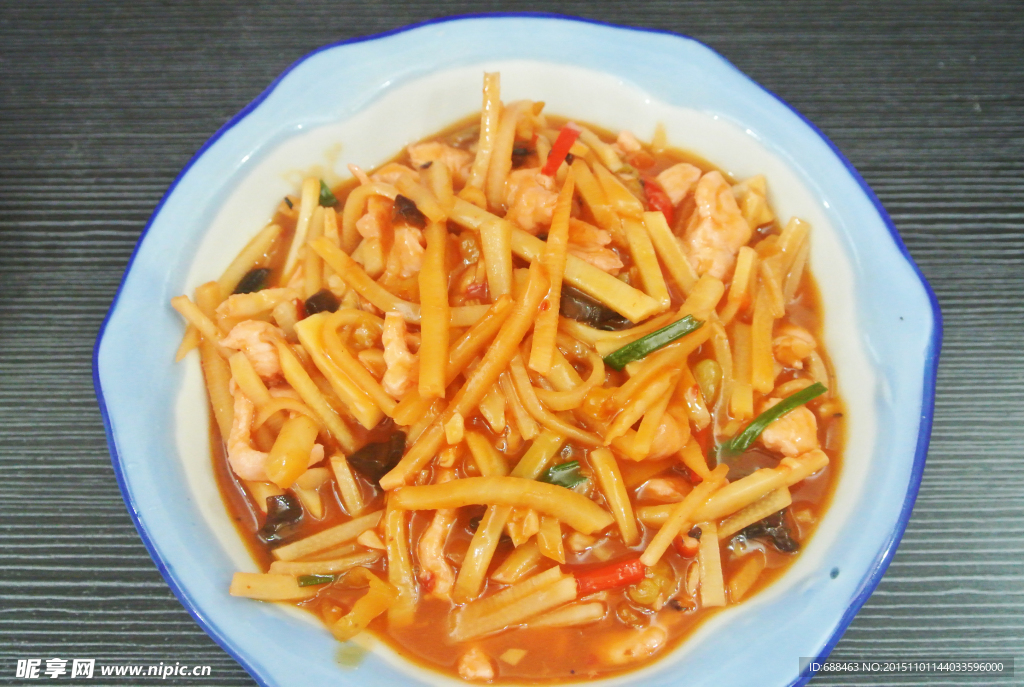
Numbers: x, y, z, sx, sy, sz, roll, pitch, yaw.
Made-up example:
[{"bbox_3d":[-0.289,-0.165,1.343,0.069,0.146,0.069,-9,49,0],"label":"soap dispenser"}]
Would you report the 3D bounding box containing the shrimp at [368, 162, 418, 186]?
[{"bbox_3d":[-0.044,-0.062,0.474,0.020,0.010,0.012,-7,64,-4],"label":"shrimp"}]

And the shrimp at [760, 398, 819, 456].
[{"bbox_3d":[0.094,0.029,0.432,0.021,0.013,0.018,33,68,15],"label":"shrimp"}]

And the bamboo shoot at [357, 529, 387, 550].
[{"bbox_3d":[-0.043,0.059,0.390,0.009,0.004,0.005,22,66,10],"label":"bamboo shoot"}]

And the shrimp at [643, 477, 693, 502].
[{"bbox_3d":[0.048,0.045,0.400,0.017,0.007,0.008,0,64,-1],"label":"shrimp"}]

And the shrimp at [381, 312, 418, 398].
[{"bbox_3d":[-0.038,0.004,0.433,0.013,0.012,0.031,0,64,-1],"label":"shrimp"}]

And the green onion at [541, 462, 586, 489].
[{"bbox_3d":[0.017,0.043,0.426,0.016,0.006,0.009,-14,65,-7],"label":"green onion"}]

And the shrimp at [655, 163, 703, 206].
[{"bbox_3d":[0.058,-0.055,0.446,0.015,0.009,0.013,14,65,6],"label":"shrimp"}]

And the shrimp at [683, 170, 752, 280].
[{"bbox_3d":[0.070,-0.040,0.435,0.021,0.014,0.035,8,64,3],"label":"shrimp"}]

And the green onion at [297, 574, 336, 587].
[{"bbox_3d":[-0.059,0.071,0.384,0.012,0.003,0.003,-6,64,-4],"label":"green onion"}]

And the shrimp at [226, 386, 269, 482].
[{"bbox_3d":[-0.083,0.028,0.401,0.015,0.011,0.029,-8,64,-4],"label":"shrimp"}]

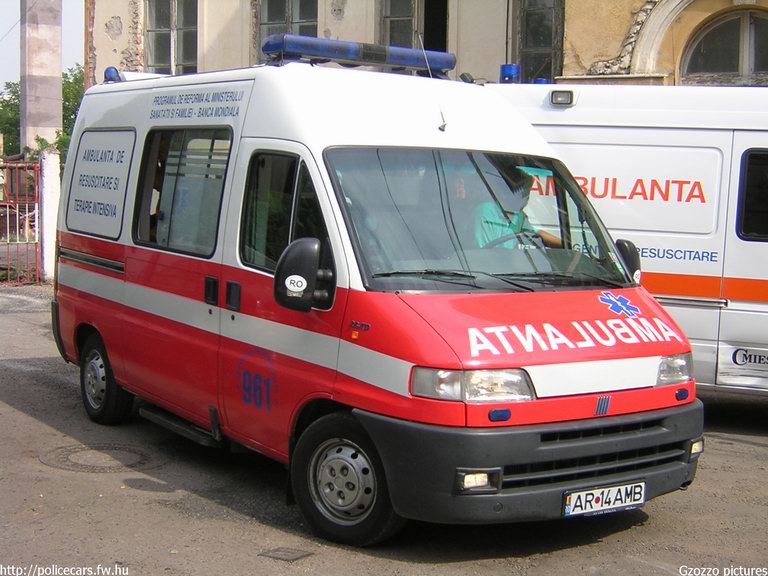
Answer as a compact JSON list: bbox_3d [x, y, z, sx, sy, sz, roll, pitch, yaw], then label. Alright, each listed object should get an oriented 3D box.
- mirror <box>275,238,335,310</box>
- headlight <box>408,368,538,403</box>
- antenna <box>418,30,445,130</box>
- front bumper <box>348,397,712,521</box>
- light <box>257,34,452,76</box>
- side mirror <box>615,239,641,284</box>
[{"bbox_3d":[-0.385,-0.051,5.338,0.300,0.335,0.180,-1,6,-35],"label":"mirror"},{"bbox_3d":[0.409,0.415,5.014,0.510,0.175,0.290,-1,6,-35],"label":"headlight"},{"bbox_3d":[0.257,-1.157,6.317,0.030,0.600,0.040,-1,-20,-35],"label":"antenna"},{"bbox_3d":[0.853,0.810,5.504,1.940,0.480,0.690,-1,6,-35],"label":"front bumper"},{"bbox_3d":[-0.129,-1.377,6.848,1.260,0.150,0.270,-1,6,-35],"label":"light"},{"bbox_3d":[1.412,-0.100,6.580,0.290,0.335,0.180,-1,6,-35],"label":"side mirror"}]

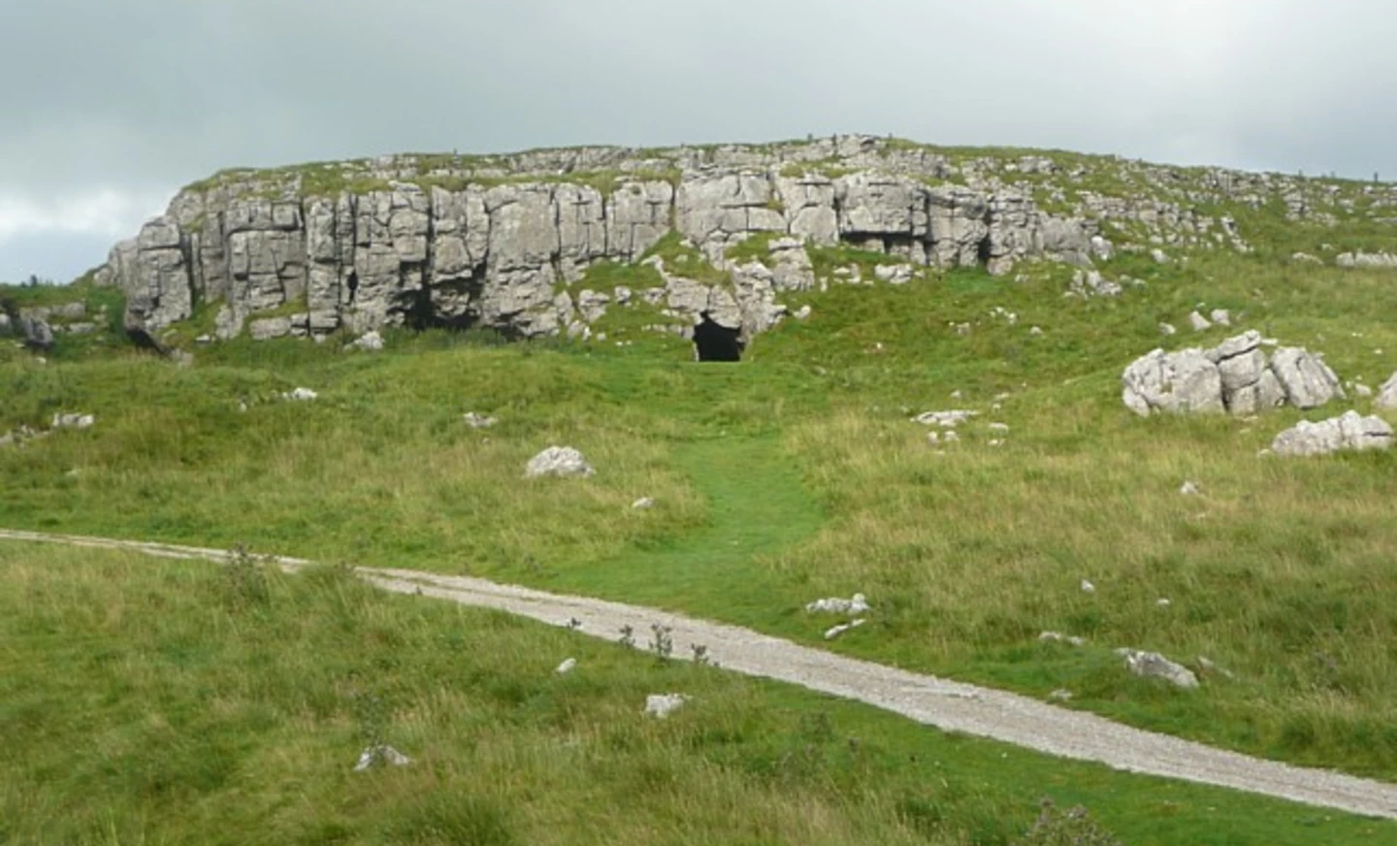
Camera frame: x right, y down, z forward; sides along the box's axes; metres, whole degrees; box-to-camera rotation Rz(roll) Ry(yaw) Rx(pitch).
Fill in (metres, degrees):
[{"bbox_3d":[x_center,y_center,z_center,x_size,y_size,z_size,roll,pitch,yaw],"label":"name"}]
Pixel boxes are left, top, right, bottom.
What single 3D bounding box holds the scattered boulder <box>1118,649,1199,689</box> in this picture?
[{"bbox_3d":[7.550,4.039,51.000,1.326,0.625,0.862,0,1,0],"label":"scattered boulder"}]

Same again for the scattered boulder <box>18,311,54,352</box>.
[{"bbox_3d":[-25.157,-3.461,118.000,1.368,1.528,1.163,0,1,0],"label":"scattered boulder"}]

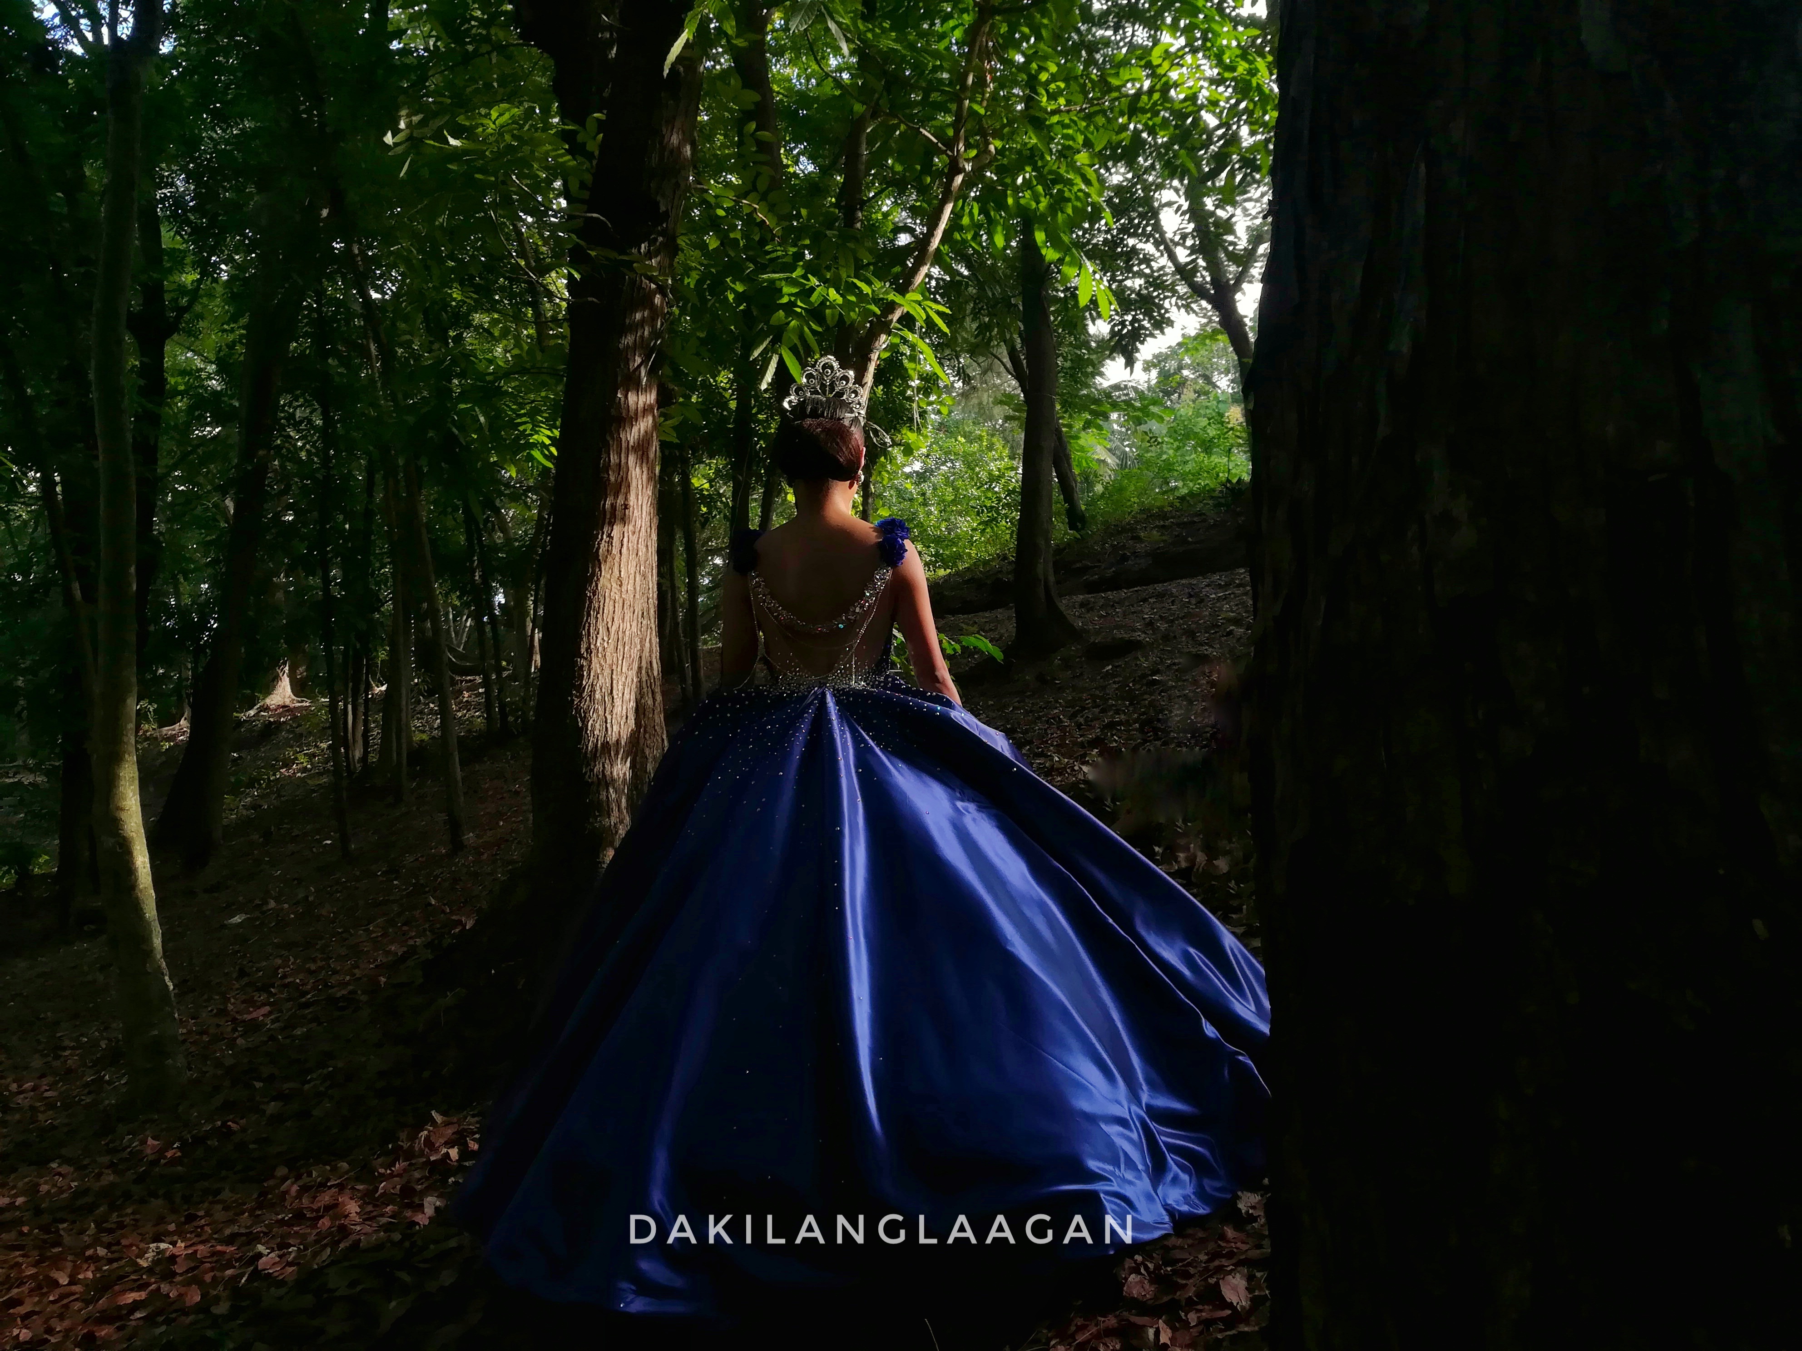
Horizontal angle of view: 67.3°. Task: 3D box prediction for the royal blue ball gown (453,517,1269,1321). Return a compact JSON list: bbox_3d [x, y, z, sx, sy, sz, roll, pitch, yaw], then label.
[{"bbox_3d":[-0.030,0.350,2.740,1.600,1.360,1.250,0,3,0],"label":"royal blue ball gown"}]

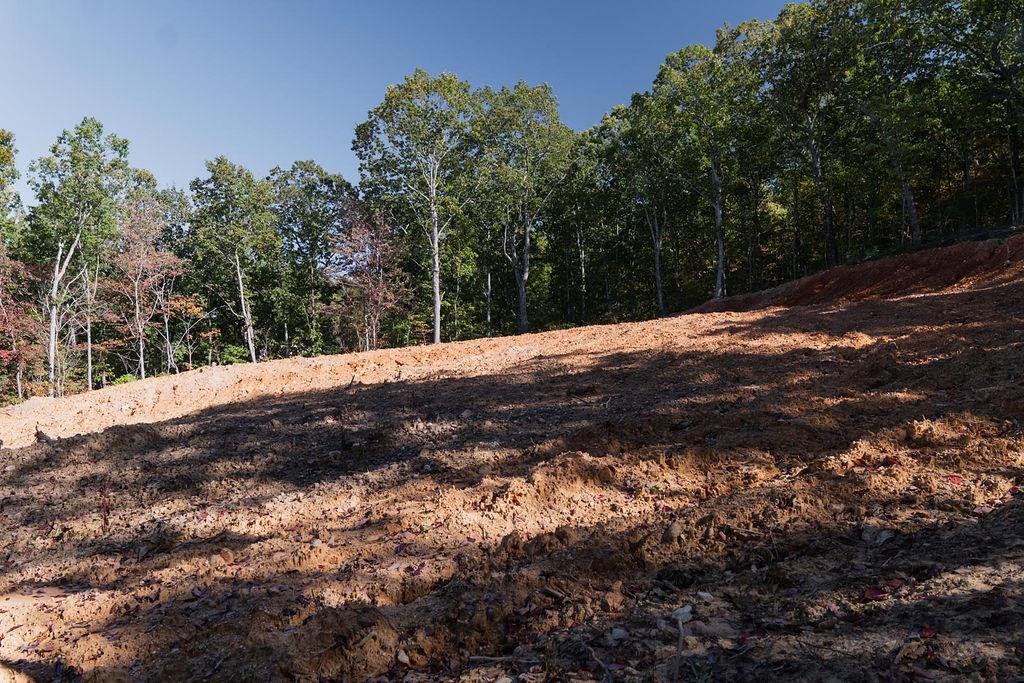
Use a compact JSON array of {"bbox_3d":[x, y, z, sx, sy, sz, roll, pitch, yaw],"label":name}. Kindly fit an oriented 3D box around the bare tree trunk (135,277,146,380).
[{"bbox_3d":[-19.327,-0.676,37.000,0.437,5.411,0.400,-1,-2,0],"label":"bare tree trunk"}]

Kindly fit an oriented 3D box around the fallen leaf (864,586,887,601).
[{"bbox_3d":[1.589,1.098,3.100,0.105,0.030,0.080,-12,9,0],"label":"fallen leaf"}]

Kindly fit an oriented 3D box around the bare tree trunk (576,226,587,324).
[{"bbox_3d":[3.713,-3.526,38.000,0.454,5.236,0.400,-1,-2,0],"label":"bare tree trunk"}]

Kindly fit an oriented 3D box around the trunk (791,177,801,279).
[{"bbox_3d":[13.553,-5.450,34.000,0.430,4.876,0.400,-1,-2,0],"label":"trunk"}]

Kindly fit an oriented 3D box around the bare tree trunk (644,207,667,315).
[{"bbox_3d":[7.264,-4.100,36.000,0.947,5.669,0.700,-1,-2,0],"label":"bare tree trunk"}]

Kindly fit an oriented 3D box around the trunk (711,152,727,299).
[{"bbox_3d":[9.872,-5.546,34.000,0.727,6.980,0.500,-1,-2,0],"label":"trunk"}]

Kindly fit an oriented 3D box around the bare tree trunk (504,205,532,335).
[{"bbox_3d":[0.324,-3.594,35.500,1.328,6.489,0.900,-1,-2,0],"label":"bare tree trunk"}]

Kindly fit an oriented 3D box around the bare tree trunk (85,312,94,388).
[{"bbox_3d":[-21.980,0.468,37.000,0.286,3.954,0.300,-1,-2,0],"label":"bare tree trunk"}]

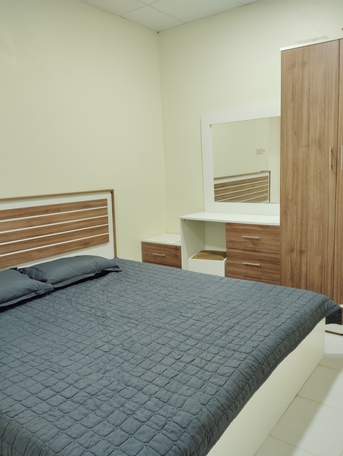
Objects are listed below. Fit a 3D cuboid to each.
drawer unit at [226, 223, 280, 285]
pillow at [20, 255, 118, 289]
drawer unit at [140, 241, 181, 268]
[{"bbox_3d":[0.813,0.307,3.274,0.487,0.751,0.430,5,11,37],"label":"drawer unit"},{"bbox_3d":[-0.777,0.324,2.907,0.406,0.150,0.694,5,11,37],"label":"pillow"},{"bbox_3d":[0.039,0.381,3.876,0.498,0.504,0.442,5,11,37],"label":"drawer unit"}]

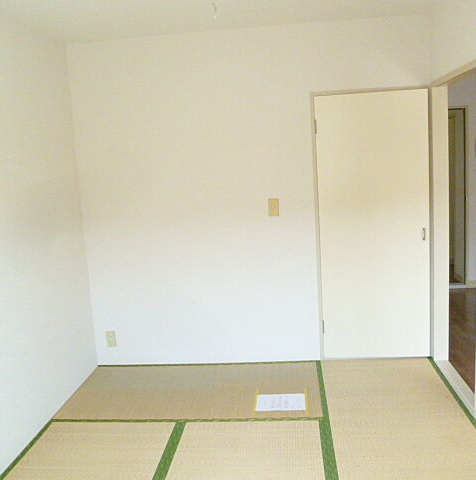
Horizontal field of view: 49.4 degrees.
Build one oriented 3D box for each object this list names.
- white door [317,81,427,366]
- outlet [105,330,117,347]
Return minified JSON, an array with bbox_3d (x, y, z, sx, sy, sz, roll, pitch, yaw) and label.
[{"bbox_3d":[0.952,-0.070,3.634,0.750,1.865,0.045,-3,9,6],"label":"white door"},{"bbox_3d":[-0.958,0.755,3.933,0.072,0.122,0.012,-3,9,6],"label":"outlet"}]

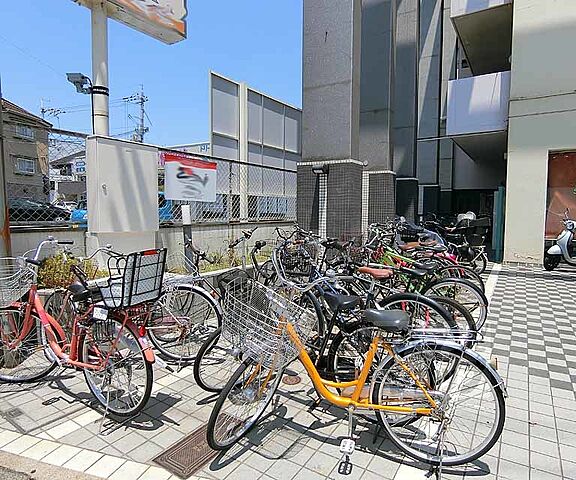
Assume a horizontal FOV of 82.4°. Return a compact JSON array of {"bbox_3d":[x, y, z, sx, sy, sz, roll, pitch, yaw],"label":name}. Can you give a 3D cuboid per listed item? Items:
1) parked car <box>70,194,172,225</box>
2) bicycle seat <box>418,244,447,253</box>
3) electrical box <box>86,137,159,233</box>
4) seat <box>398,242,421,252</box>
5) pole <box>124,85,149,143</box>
[{"bbox_3d":[-6.220,-0.845,12.523,1.500,1.650,3.500,2,4,35],"label":"parked car"},{"bbox_3d":[2.420,0.143,5.500,0.300,0.120,0.210,2,4,31],"label":"bicycle seat"},{"bbox_3d":[-2.130,-0.688,4.320,0.280,1.150,0.800,2,4,35],"label":"electrical box"},{"bbox_3d":[2.100,0.130,5.700,0.280,0.130,0.200,2,4,31],"label":"seat"},{"bbox_3d":[-11.805,-6.437,25.996,1.800,11.600,0.800,-1,3,-27],"label":"pole"}]

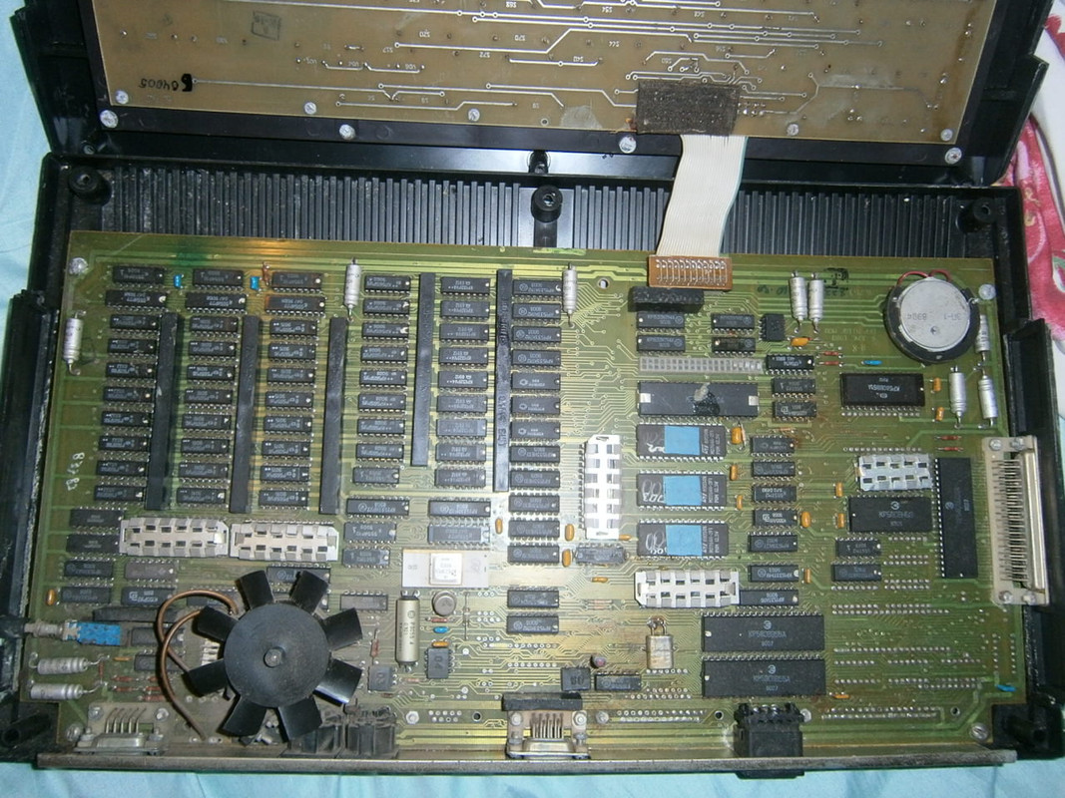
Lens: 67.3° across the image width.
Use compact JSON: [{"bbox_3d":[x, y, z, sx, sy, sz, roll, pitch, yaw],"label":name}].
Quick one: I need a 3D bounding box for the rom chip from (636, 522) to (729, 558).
[{"bbox_3d":[0.061,0.057,0.325,0.037,0.005,0.015,1,81,-3],"label":"rom chip"}]

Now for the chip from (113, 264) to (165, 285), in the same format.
[{"bbox_3d":[-0.162,-0.052,0.329,0.020,0.004,0.007,1,83,-3],"label":"chip"}]

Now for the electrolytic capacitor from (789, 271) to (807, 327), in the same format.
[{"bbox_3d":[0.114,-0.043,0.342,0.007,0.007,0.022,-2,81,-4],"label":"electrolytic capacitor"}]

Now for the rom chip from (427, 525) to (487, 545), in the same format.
[{"bbox_3d":[-0.030,0.055,0.322,0.025,0.004,0.008,1,83,-3],"label":"rom chip"}]

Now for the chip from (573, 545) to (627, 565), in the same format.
[{"bbox_3d":[0.027,0.063,0.323,0.020,0.005,0.007,1,81,-3],"label":"chip"}]

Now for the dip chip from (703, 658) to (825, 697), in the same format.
[{"bbox_3d":[0.093,0.112,0.323,0.051,0.005,0.015,1,82,-3],"label":"dip chip"}]

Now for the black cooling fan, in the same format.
[{"bbox_3d":[-0.095,0.095,0.297,0.063,0.019,0.062,1,83,-3],"label":"black cooling fan"}]

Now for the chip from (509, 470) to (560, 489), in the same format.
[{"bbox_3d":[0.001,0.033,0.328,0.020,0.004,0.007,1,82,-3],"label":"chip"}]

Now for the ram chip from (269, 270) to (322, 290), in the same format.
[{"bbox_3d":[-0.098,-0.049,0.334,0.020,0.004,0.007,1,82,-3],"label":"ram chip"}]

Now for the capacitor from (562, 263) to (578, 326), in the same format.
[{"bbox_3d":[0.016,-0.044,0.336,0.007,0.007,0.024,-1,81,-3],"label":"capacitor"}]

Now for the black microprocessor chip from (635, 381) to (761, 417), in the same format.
[{"bbox_3d":[0.069,0.001,0.336,0.050,0.005,0.015,1,82,-3],"label":"black microprocessor chip"}]

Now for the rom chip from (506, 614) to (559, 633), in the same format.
[{"bbox_3d":[0.000,0.089,0.315,0.021,0.004,0.007,1,81,-3],"label":"rom chip"}]

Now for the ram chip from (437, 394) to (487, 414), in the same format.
[{"bbox_3d":[-0.029,0.003,0.328,0.021,0.004,0.007,1,81,-3],"label":"ram chip"}]

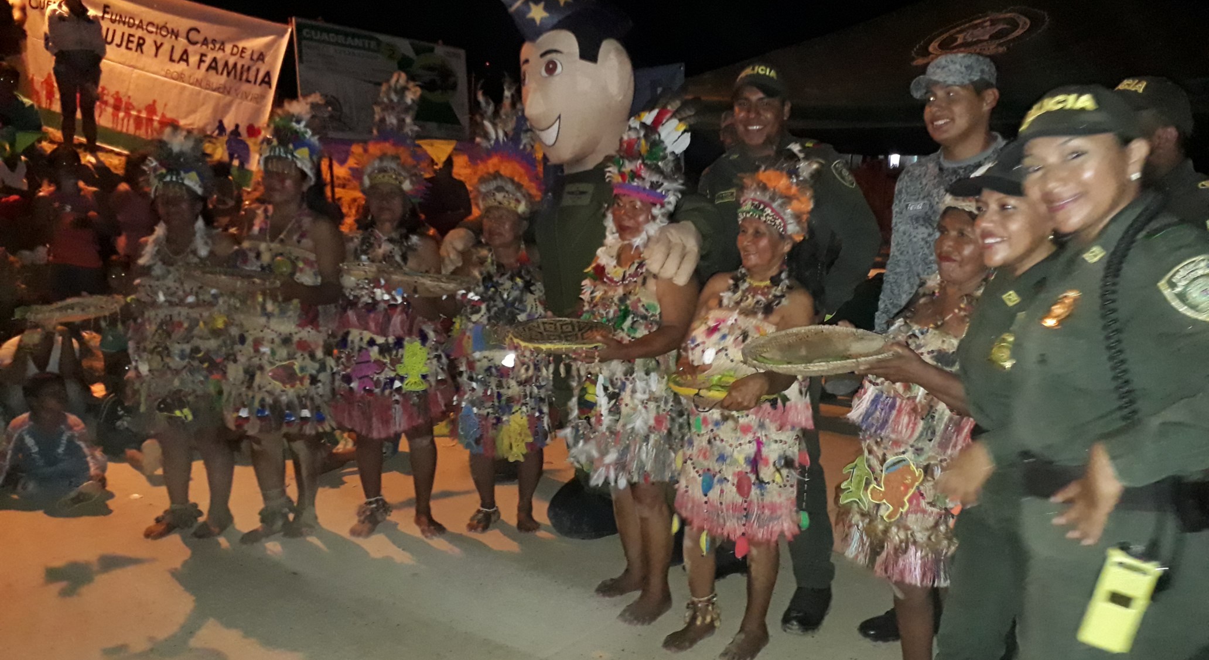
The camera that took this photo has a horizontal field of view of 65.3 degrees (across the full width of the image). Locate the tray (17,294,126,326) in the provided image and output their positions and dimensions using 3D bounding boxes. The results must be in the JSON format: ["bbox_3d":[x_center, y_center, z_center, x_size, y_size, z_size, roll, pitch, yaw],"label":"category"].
[{"bbox_3d":[-2.120,-0.077,3.750,0.410,0.065,0.400,-6,11,1],"label":"tray"}]

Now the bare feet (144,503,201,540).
[{"bbox_3d":[-1.758,0.756,3.811,0.100,0.110,0.220,11,17,37],"label":"bare feet"}]

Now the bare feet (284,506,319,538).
[{"bbox_3d":[-1.292,0.807,4.059,0.100,0.090,0.225,-2,10,-9],"label":"bare feet"}]

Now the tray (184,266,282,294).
[{"bbox_3d":[-1.486,-0.199,3.780,0.385,0.070,0.385,0,10,0],"label":"tray"}]

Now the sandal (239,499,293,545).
[{"bbox_3d":[-1.361,0.786,3.802,0.225,0.130,0.100,-9,15,-41],"label":"sandal"}]

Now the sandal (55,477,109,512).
[{"bbox_3d":[-2.253,0.710,4.063,0.225,0.085,0.070,-24,22,17],"label":"sandal"}]

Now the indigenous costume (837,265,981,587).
[{"bbox_3d":[0.881,0.264,2.492,0.360,0.873,0.430,-8,12,-37],"label":"indigenous costume"}]

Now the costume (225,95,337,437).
[{"bbox_3d":[-1.264,-0.248,3.675,0.430,1.300,0.360,7,13,29],"label":"costume"}]

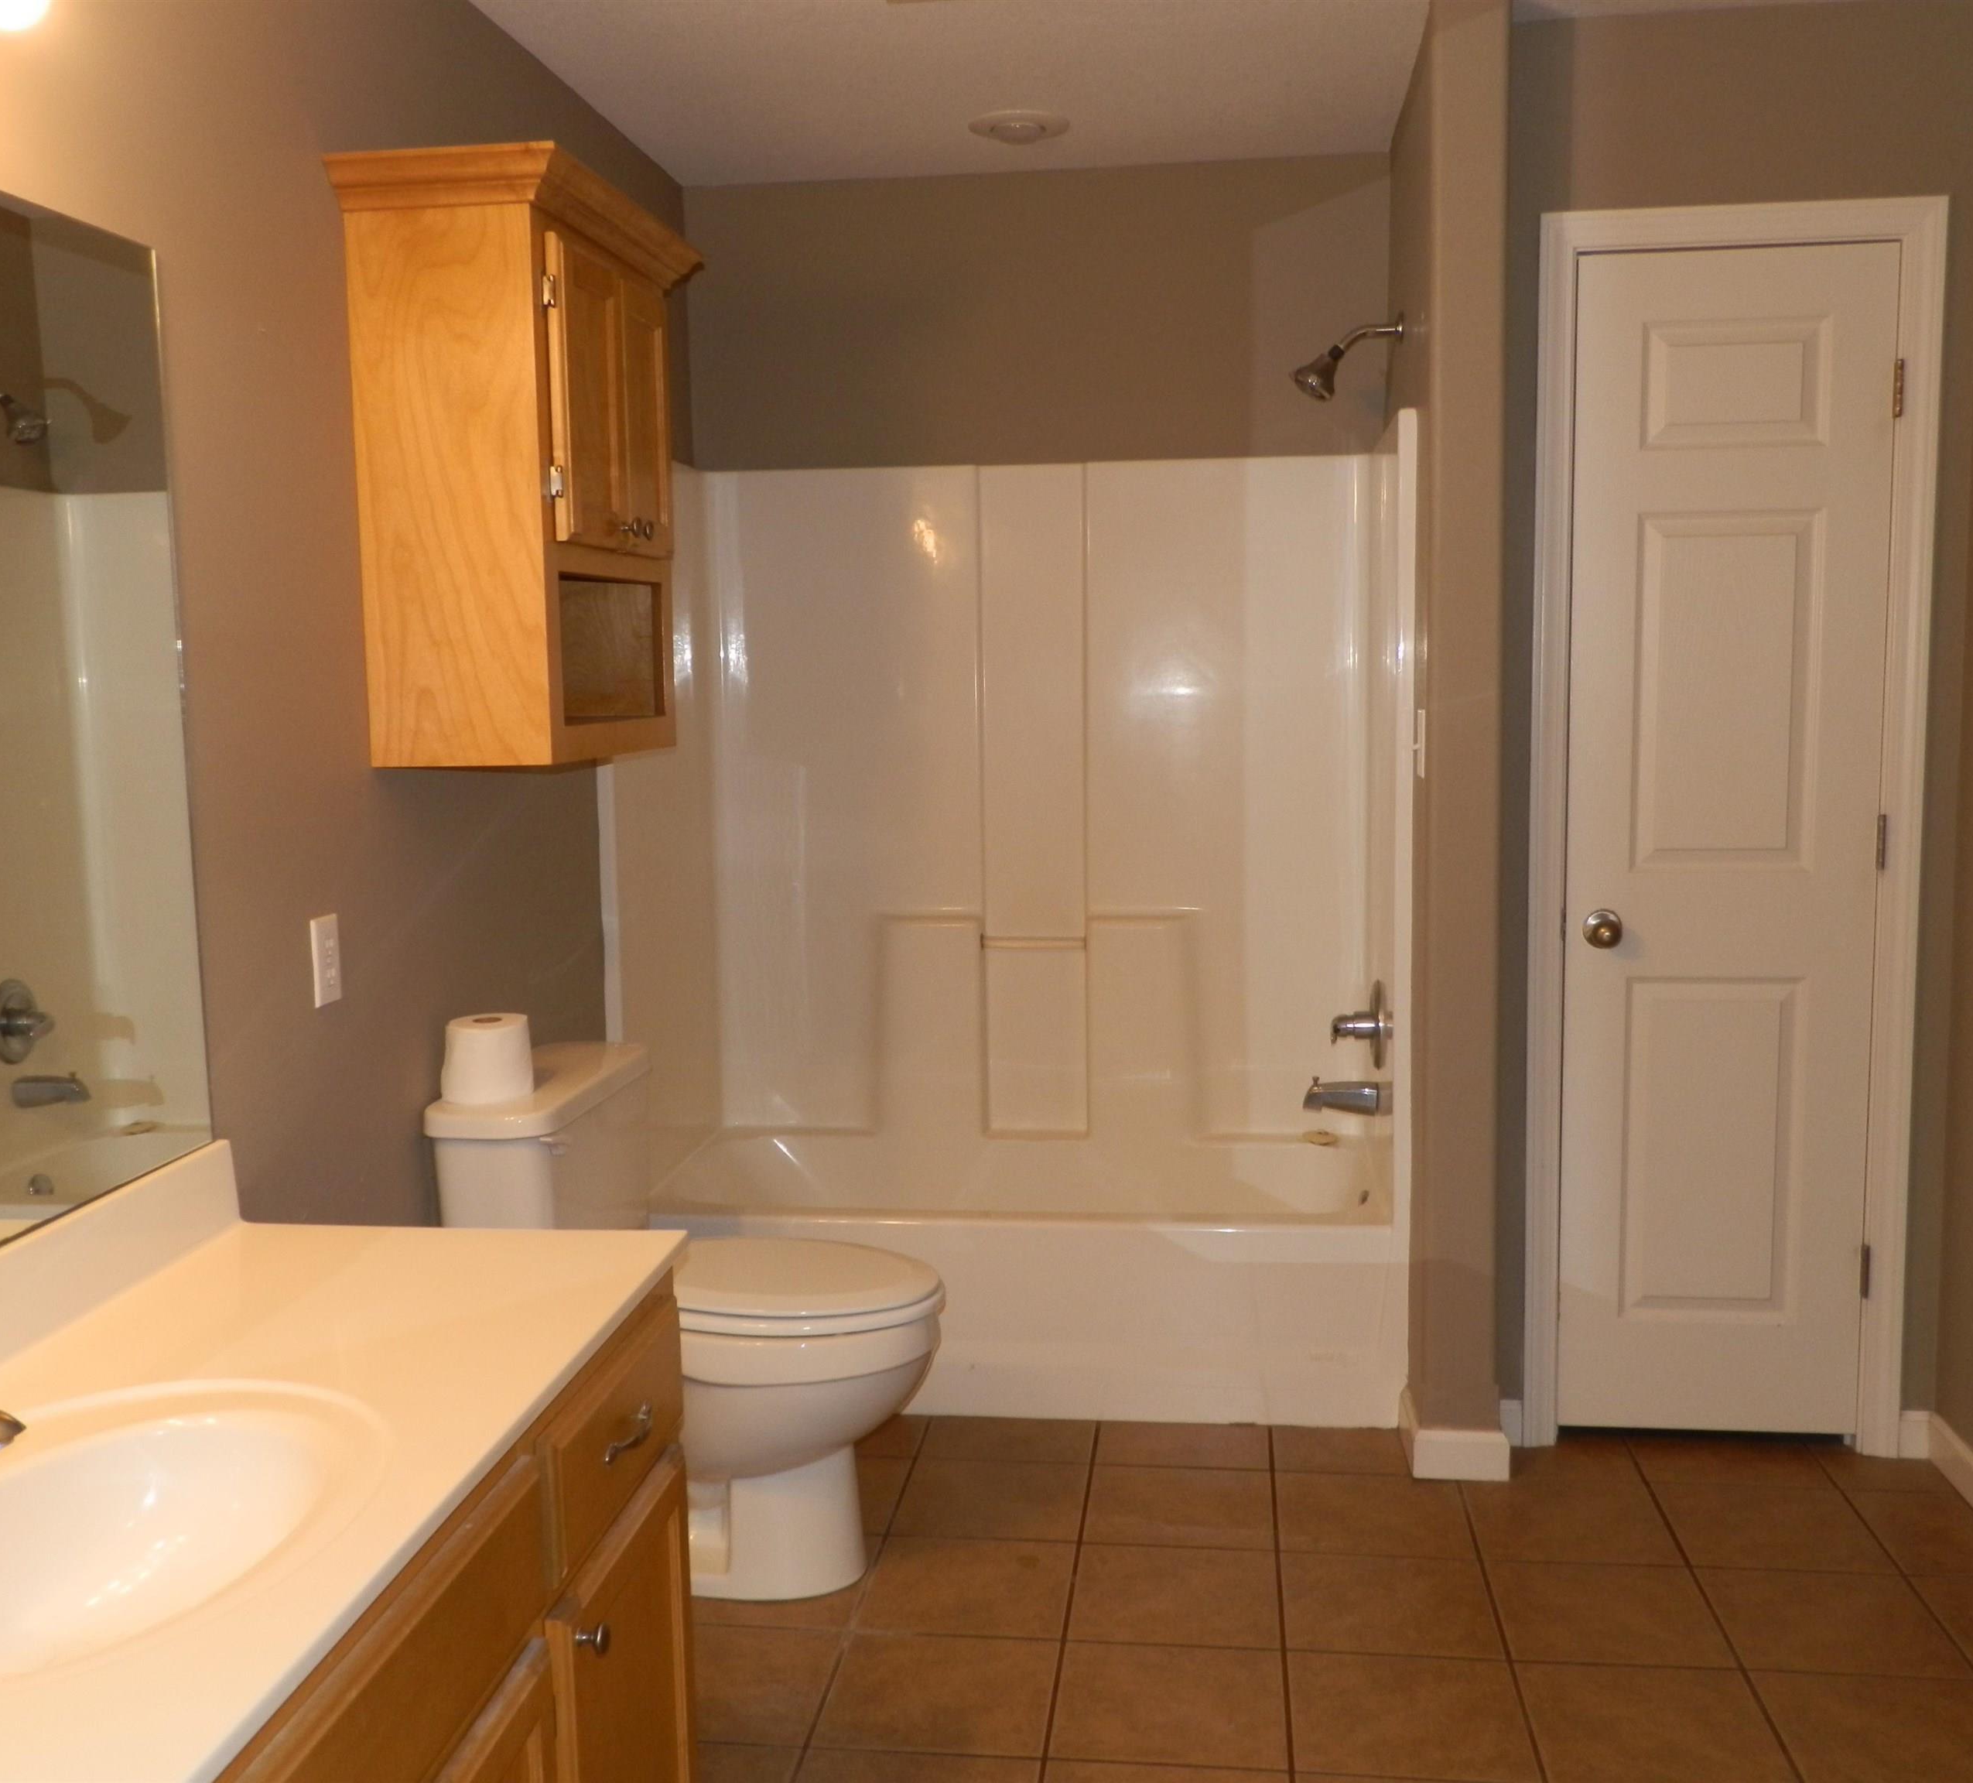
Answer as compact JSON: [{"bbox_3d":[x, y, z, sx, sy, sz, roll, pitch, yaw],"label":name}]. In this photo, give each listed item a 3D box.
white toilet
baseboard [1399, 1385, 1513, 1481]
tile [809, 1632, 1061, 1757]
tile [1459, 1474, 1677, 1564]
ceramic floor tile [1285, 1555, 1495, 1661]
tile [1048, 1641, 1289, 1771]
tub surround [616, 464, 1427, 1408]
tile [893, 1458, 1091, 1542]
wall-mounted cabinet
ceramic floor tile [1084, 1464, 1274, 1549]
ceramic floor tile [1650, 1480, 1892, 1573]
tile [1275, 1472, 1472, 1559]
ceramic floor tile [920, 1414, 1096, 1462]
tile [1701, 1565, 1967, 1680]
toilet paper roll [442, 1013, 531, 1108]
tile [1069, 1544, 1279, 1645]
[{"bbox_3d":[-0.419,0.670,2.994,0.700,0.773,0.500,0,6,7],"label":"white toilet"},{"bbox_3d":[0.829,0.954,3.409,0.165,0.091,0.226,0,6,7],"label":"baseboard"},{"bbox_3d":[-0.061,1.104,2.643,0.305,0.010,0.301,0,6,7],"label":"tile"},{"bbox_3d":[0.950,1.032,3.140,0.305,0.010,0.301,0,6,7],"label":"tile"},{"bbox_3d":[0.597,1.060,2.856,0.308,0.010,0.308,0,6,7],"label":"ceramic floor tile"},{"bbox_3d":[0.248,1.094,2.586,0.308,0.010,0.308,0,6,7],"label":"tile"},{"bbox_3d":[0.067,0.035,3.865,1.495,1.840,0.740,0,6,7],"label":"tub surround"},{"bbox_3d":[0.015,1.036,3.256,0.305,0.010,0.301,0,6,7],"label":"tile"},{"bbox_3d":[-0.659,-0.605,2.882,0.308,0.801,0.722,0,6,7],"label":"wall-mounted cabinet"},{"bbox_3d":[0.327,1.034,3.217,0.305,0.010,0.301,0,6,7],"label":"ceramic floor tile"},{"bbox_3d":[1.262,1.030,3.101,0.305,0.010,0.301,0,6,7],"label":"ceramic floor tile"},{"bbox_3d":[0.635,1.027,3.165,0.308,0.010,0.308,0,6,7],"label":"tile"},{"bbox_3d":[0.047,1.007,3.516,0.305,0.010,0.206,0,6,7],"label":"ceramic floor tile"},{"bbox_3d":[1.218,1.058,2.779,0.308,0.010,0.308,0,6,7],"label":"tile"},{"bbox_3d":[-0.733,0.248,2.845,0.120,0.108,0.120,-1,6,0],"label":"toilet paper roll"},{"bbox_3d":[0.289,1.068,2.911,0.305,0.010,0.301,0,6,7],"label":"tile"}]

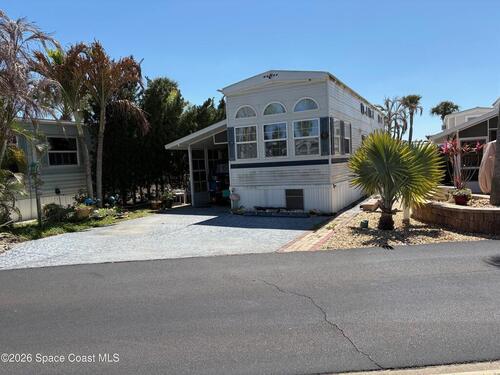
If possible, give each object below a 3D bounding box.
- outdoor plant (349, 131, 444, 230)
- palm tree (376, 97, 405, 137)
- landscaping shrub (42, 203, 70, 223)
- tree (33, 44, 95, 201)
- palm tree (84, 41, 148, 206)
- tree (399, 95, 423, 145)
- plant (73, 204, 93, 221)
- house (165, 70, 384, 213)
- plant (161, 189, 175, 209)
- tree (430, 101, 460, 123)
[{"bbox_3d":[3.306,-0.192,8.448,2.100,2.200,2.000,-3,4,0],"label":"outdoor plant"},{"bbox_3d":[13.537,-5.031,36.093,2.700,7.200,2.700,-3,4,0],"label":"palm tree"},{"bbox_3d":[-6.418,0.773,12.446,0.900,0.680,0.850,-3,4,0],"label":"landscaping shrub"},{"bbox_3d":[-8.278,-2.550,16.830,2.900,6.900,2.900,-3,4,0],"label":"tree"},{"bbox_3d":[-5.861,-2.695,16.508,2.800,7.000,2.800,-3,4,0],"label":"palm tree"},{"bbox_3d":[17.900,-6.241,42.083,2.700,8.400,2.700,-3,4,0],"label":"tree"},{"bbox_3d":[-5.600,0.797,12.547,0.660,0.540,0.620,-3,4,0],"label":"plant"},{"bbox_3d":[1.975,-1.808,17.122,6.400,4.400,10.700,-1,4,28],"label":"house"},{"bbox_3d":[-3.253,0.414,14.799,0.580,0.780,0.580,-3,4,0],"label":"plant"},{"bbox_3d":[21.891,-5.878,42.033,3.200,7.300,3.200,-3,4,0],"label":"tree"}]

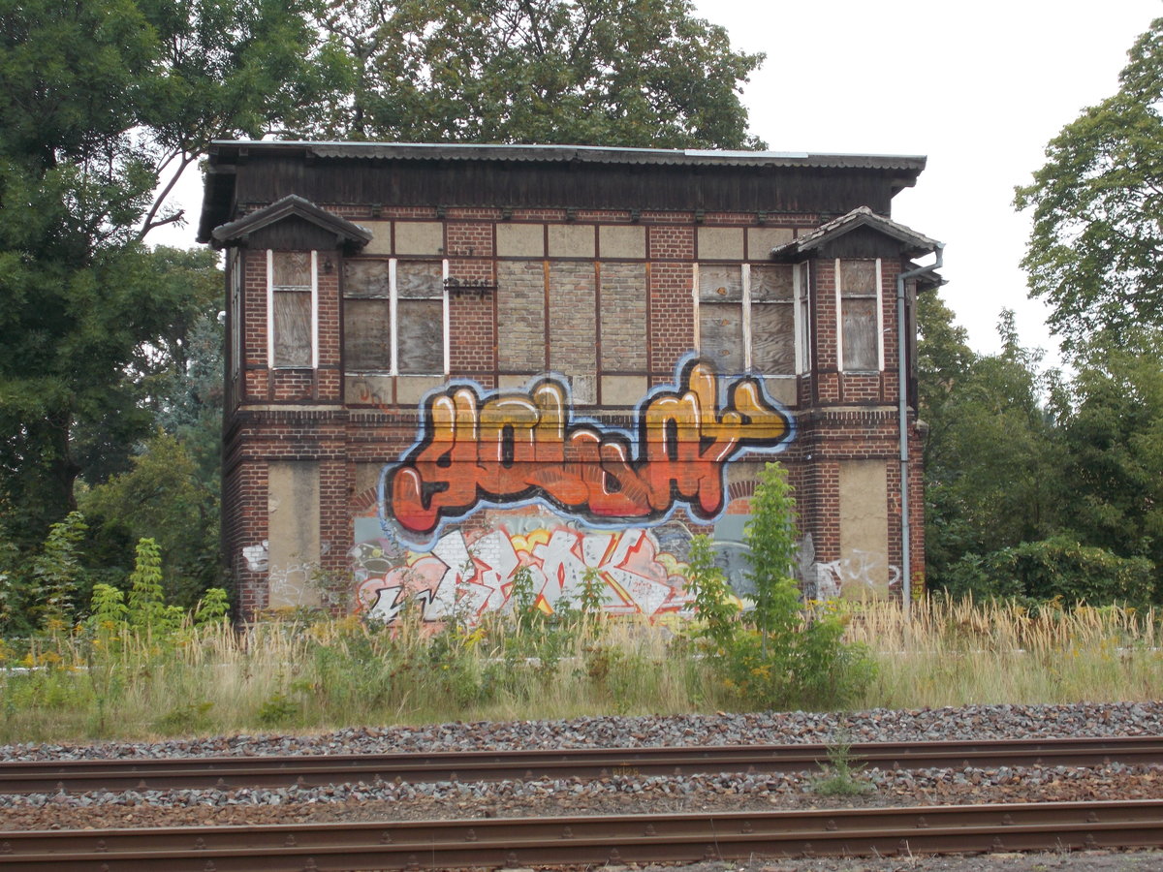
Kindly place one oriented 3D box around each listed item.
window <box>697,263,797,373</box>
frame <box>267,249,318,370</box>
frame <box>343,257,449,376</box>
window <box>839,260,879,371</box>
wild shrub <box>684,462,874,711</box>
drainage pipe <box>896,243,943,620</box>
[{"bbox_3d":[2.680,-1.863,41.115,1.751,1.819,0.100,0,-4,-11],"label":"window"},{"bbox_3d":[-4.410,-1.922,38.941,0.772,1.848,0.120,0,-4,-11],"label":"frame"},{"bbox_3d":[-2.937,-1.876,40.079,1.724,1.879,0.120,0,-4,-11],"label":"frame"},{"bbox_3d":[4.422,-1.922,40.607,0.632,1.774,0.080,0,-4,-11],"label":"window"},{"bbox_3d":[2.080,1.582,26.800,1.990,2.620,1.700,0,-4,-11],"label":"wild shrub"},{"bbox_3d":[5.354,-0.017,40.545,0.752,6.123,0.250,0,-4,-11],"label":"drainage pipe"}]

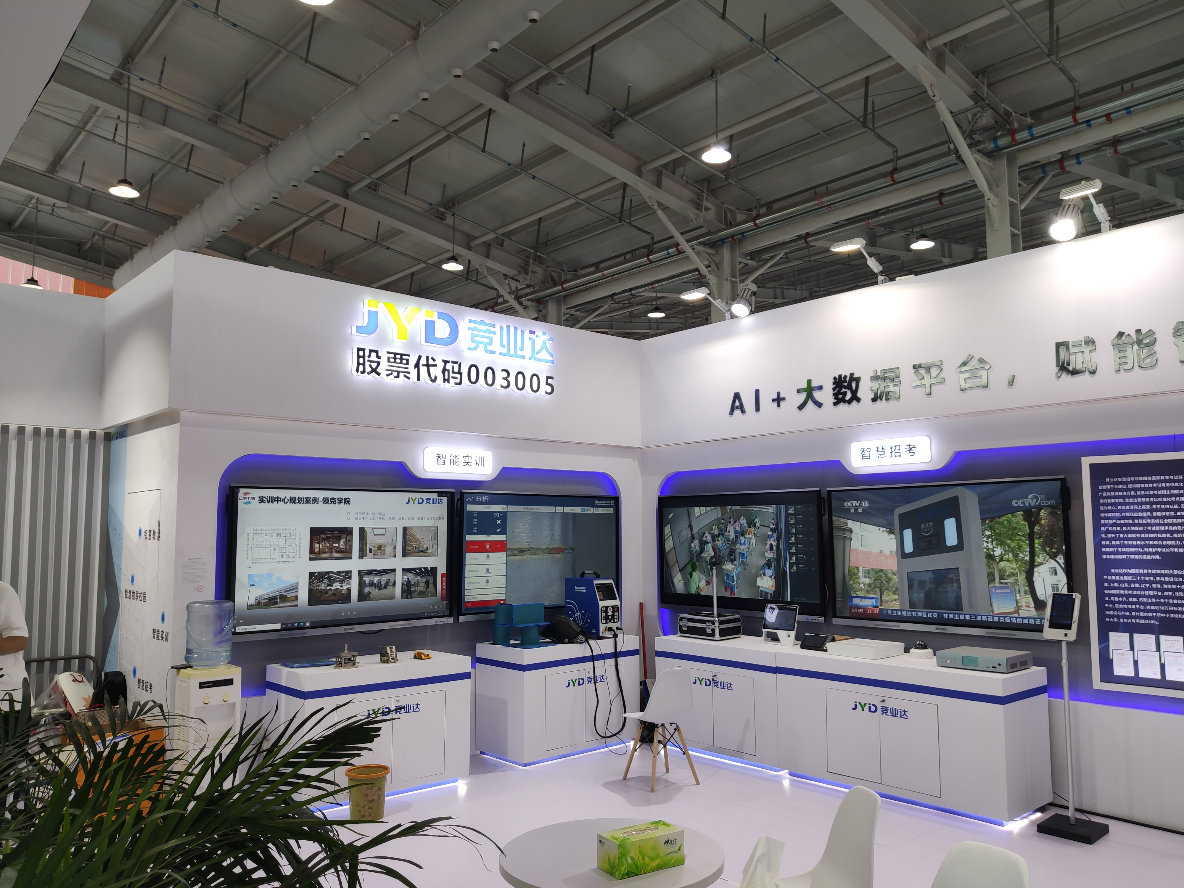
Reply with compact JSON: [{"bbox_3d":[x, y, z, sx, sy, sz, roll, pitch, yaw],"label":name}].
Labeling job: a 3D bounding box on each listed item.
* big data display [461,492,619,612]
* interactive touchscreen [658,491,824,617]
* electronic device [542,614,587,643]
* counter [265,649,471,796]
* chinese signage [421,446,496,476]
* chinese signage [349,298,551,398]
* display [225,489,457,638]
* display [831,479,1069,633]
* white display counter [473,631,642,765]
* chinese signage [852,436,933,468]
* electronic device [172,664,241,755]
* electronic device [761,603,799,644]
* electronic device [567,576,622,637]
[{"bbox_3d":[-0.422,0.933,7.631,1.737,0.999,0.090,5,-7,-42],"label":"big data display"},{"bbox_3d":[1.231,0.925,7.508,0.090,1.020,1.725,5,-7,-42],"label":"interactive touchscreen"},{"bbox_3d":[-0.233,1.492,7.223,0.350,0.230,0.250,-1,-6,9],"label":"electronic device"},{"bbox_3d":[-1.503,1.916,6.055,1.200,0.862,0.580,5,-7,-42],"label":"counter"},{"bbox_3d":[-1.074,0.138,7.095,0.654,0.196,0.040,5,-7,-42],"label":"chinese signage"},{"bbox_3d":[-1.018,-0.716,6.939,1.830,0.540,0.070,5,-7,-42],"label":"chinese signage"},{"bbox_3d":[-1.722,0.827,6.334,1.725,1.010,0.090,5,-7,-42],"label":"display"},{"bbox_3d":[2.431,0.793,6.191,0.090,1.020,1.725,5,-7,-42],"label":"display"},{"bbox_3d":[-0.248,2.041,7.295,1.246,0.848,0.616,5,-7,-42],"label":"white display counter"},{"bbox_3d":[2.188,0.063,6.494,0.040,0.190,0.635,5,-7,-42],"label":"chinese signage"},{"bbox_3d":[-2.338,1.827,5.386,0.300,0.920,0.290,5,-7,-42],"label":"electronic device"},{"bbox_3d":[1.507,1.422,7.011,0.280,0.300,0.180,-6,-8,43],"label":"electronic device"},{"bbox_3d":[0.011,1.386,7.599,0.250,0.510,0.410,5,-8,-44],"label":"electronic device"}]

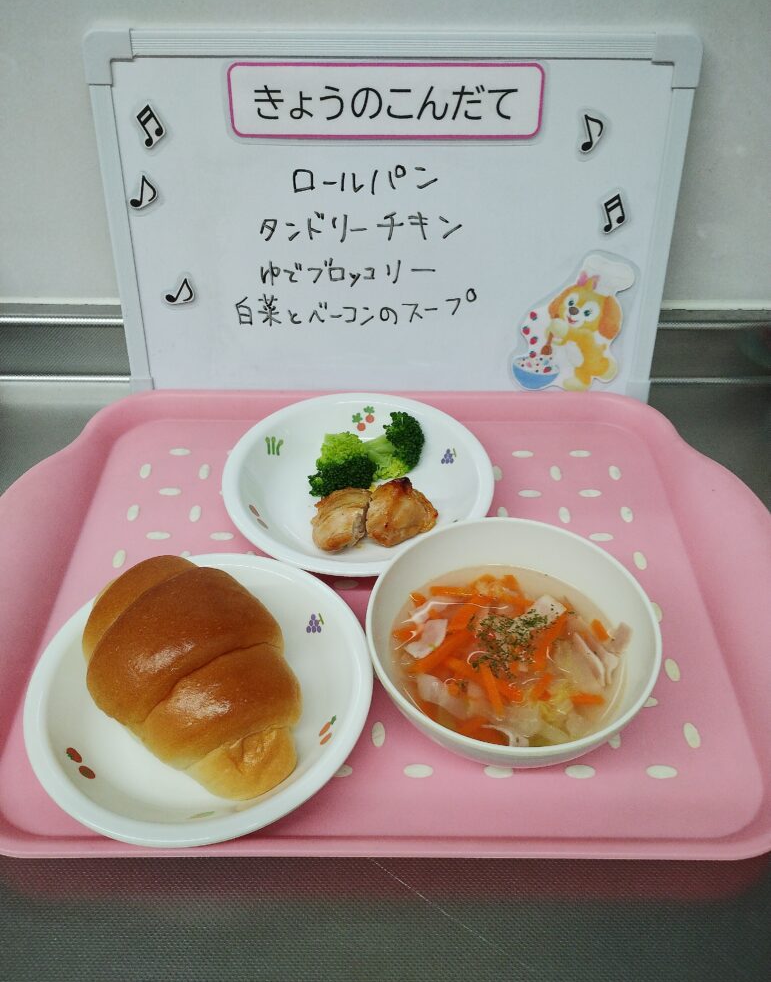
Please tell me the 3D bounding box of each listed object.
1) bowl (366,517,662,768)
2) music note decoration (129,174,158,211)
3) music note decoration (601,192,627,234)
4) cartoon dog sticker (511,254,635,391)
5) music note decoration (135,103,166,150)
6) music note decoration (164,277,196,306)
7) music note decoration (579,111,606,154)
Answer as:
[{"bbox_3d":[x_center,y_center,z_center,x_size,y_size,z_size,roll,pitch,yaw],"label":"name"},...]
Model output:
[{"bbox_3d":[0.065,0.087,0.441,0.147,0.059,0.147,0,43,0],"label":"bowl"},{"bbox_3d":[-0.166,-0.204,0.567,0.019,0.024,0.003,7,27,-4],"label":"music note decoration"},{"bbox_3d":[0.158,-0.192,0.572,0.016,0.026,0.003,-9,27,5],"label":"music note decoration"},{"bbox_3d":[0.136,-0.121,0.608,0.084,0.103,0.003,0,27,0],"label":"cartoon dog sticker"},{"bbox_3d":[-0.156,-0.241,0.548,0.017,0.024,0.003,-25,24,12],"label":"music note decoration"},{"bbox_3d":[-0.148,-0.143,0.598,0.019,0.023,0.003,23,25,-11],"label":"music note decoration"},{"bbox_3d":[0.137,-0.237,0.549,0.017,0.026,0.003,-9,27,5],"label":"music note decoration"}]

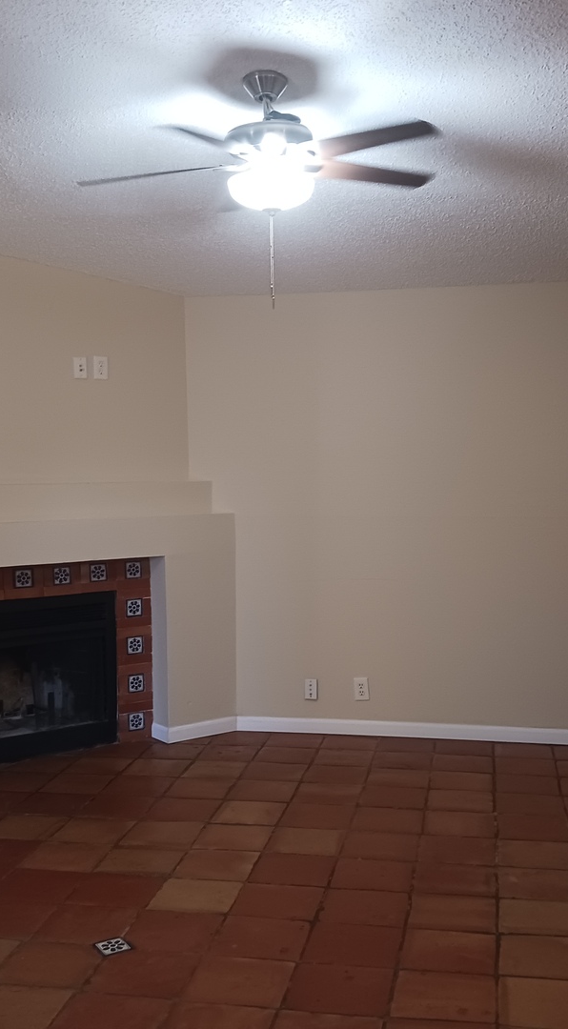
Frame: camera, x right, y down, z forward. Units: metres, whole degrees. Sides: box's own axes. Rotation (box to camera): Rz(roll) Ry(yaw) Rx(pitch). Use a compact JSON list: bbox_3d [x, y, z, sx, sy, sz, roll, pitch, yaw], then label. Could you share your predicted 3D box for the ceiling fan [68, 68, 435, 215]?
[{"bbox_3d":[-0.086,-1.267,3.646,1.280,0.465,1.280,0,3,11],"label":"ceiling fan"}]

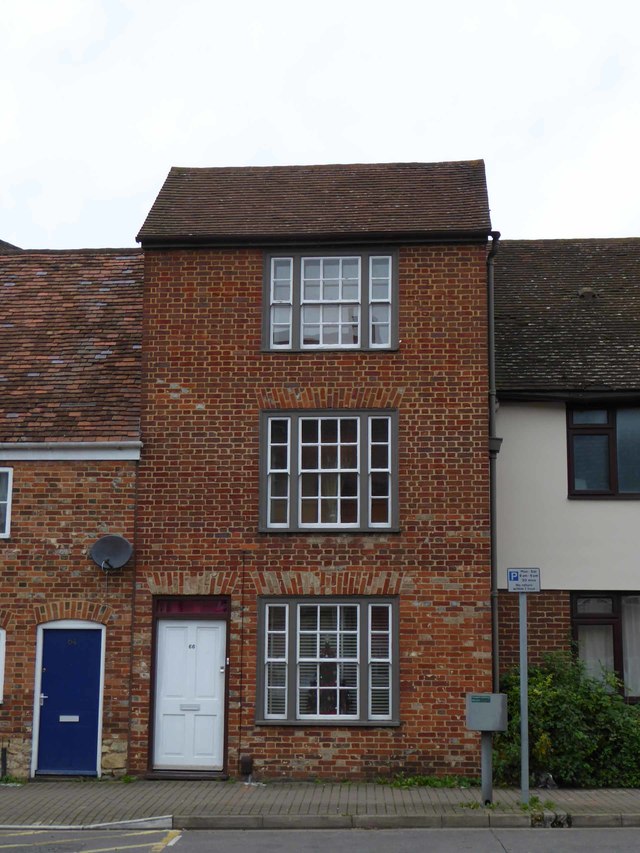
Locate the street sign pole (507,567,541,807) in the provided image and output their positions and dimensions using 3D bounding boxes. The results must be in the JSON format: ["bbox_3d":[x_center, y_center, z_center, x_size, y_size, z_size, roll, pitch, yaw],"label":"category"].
[{"bbox_3d":[2.200,2.795,14.101,0.353,2.530,0.100,1,-10,0],"label":"street sign pole"}]

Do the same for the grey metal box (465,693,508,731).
[{"bbox_3d":[1.799,3.069,14.067,0.400,0.389,0.270,-2,-10,15],"label":"grey metal box"}]

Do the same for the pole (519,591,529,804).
[{"bbox_3d":[2.200,2.822,14.109,0.078,2.480,0.078,1,-10,0],"label":"pole"}]

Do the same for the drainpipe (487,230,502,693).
[{"bbox_3d":[2.281,0.927,16.807,0.160,7.190,0.200,0,-10,3],"label":"drainpipe"}]

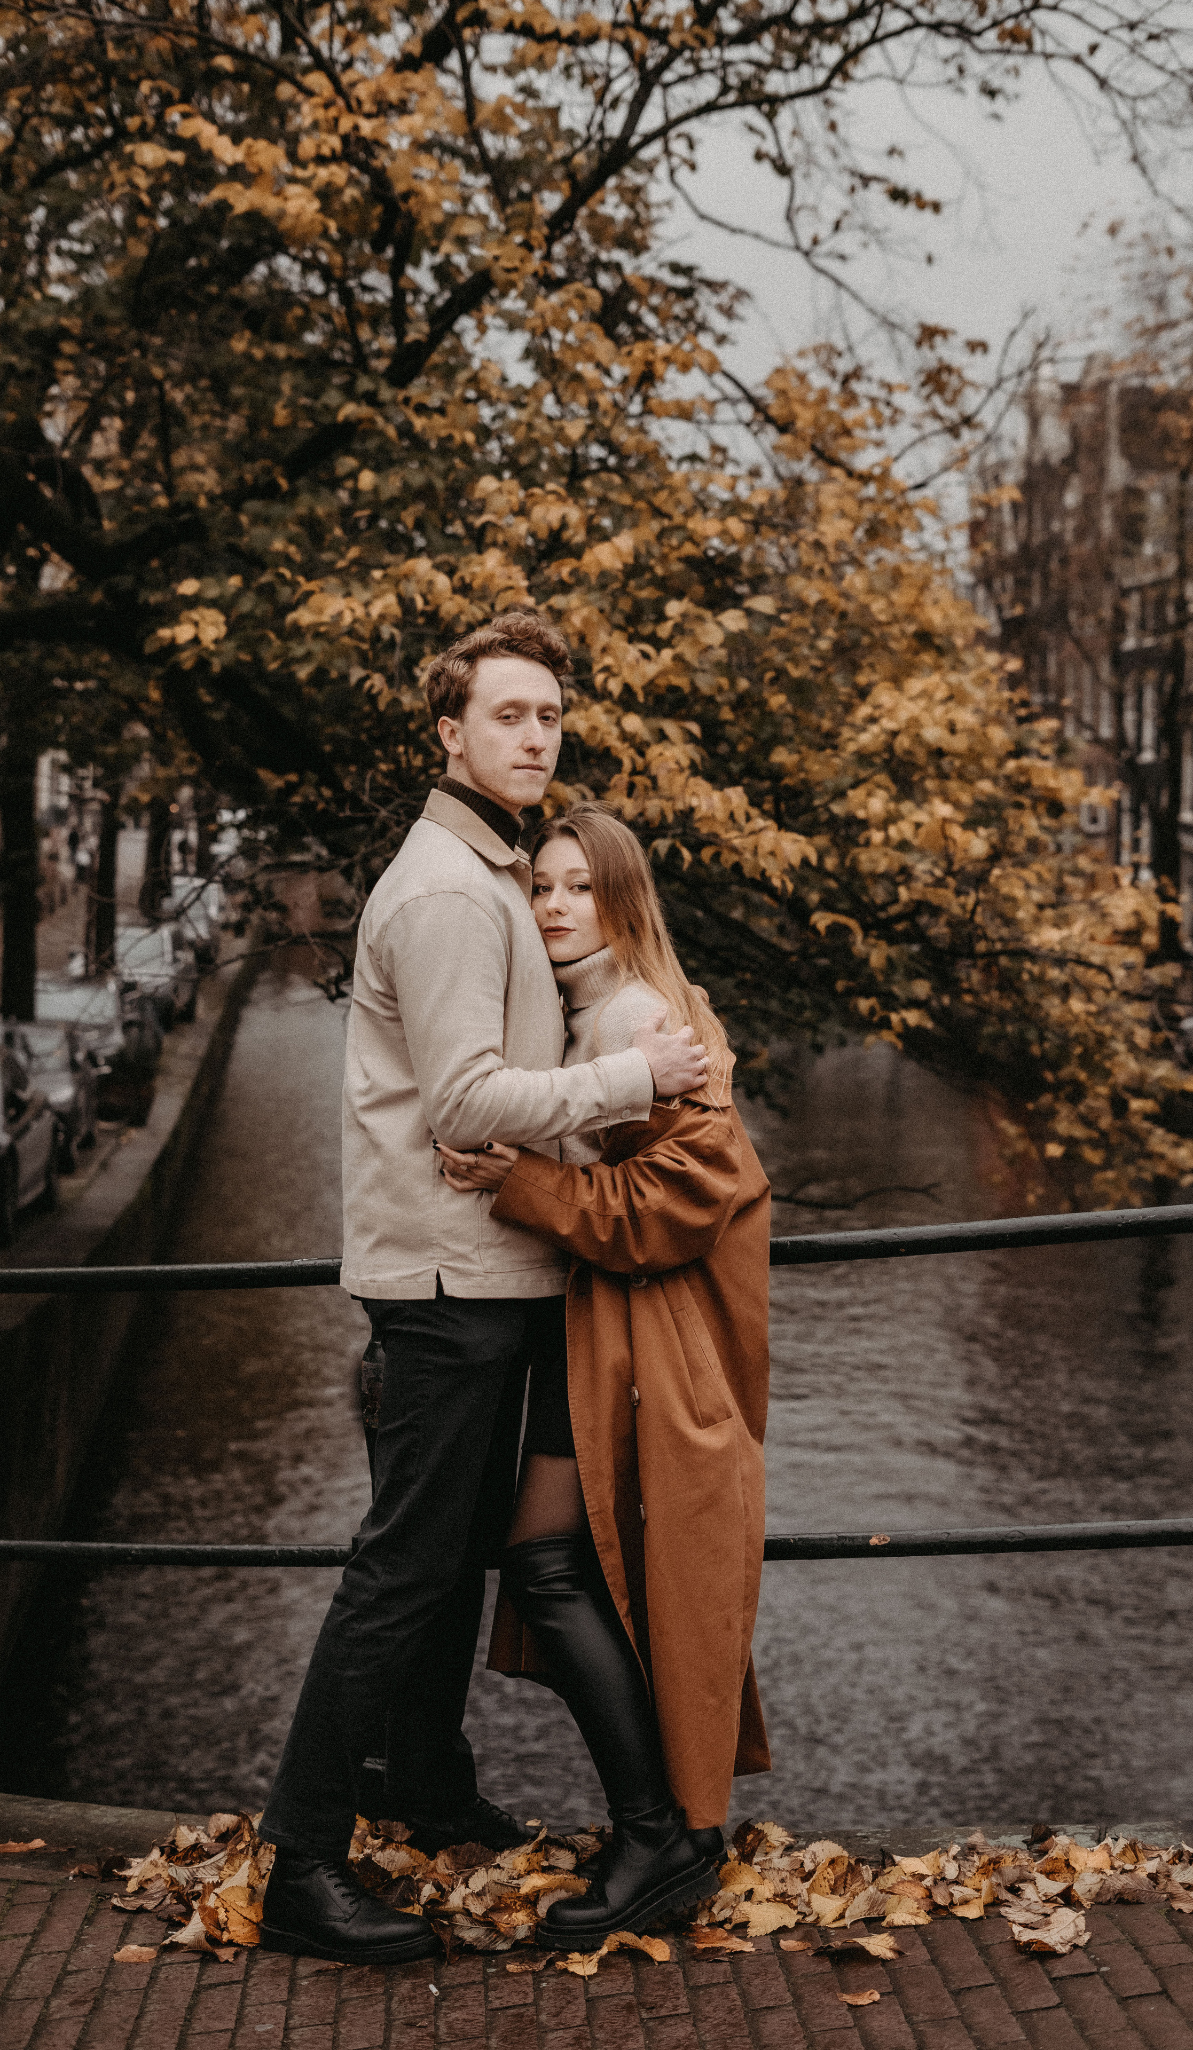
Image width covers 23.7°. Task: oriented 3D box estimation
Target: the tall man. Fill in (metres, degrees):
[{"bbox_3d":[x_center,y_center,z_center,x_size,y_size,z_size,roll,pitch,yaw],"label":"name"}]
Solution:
[{"bbox_3d":[-0.125,0.360,4.050,0.600,1.875,0.530,1,6,17],"label":"tall man"}]

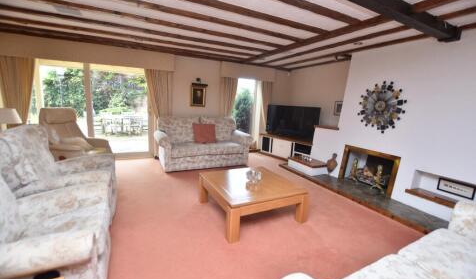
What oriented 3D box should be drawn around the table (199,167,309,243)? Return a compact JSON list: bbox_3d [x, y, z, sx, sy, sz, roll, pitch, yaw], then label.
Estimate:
[{"bbox_3d":[0.126,0.687,2.339,0.900,0.375,0.900,-3,11,-27],"label":"table"}]

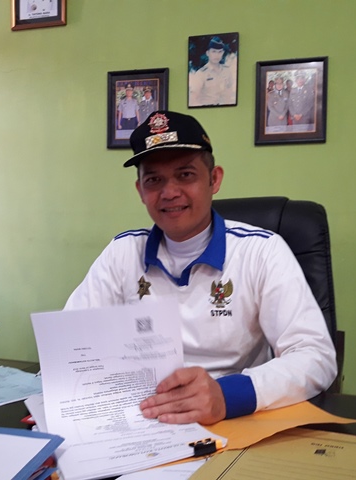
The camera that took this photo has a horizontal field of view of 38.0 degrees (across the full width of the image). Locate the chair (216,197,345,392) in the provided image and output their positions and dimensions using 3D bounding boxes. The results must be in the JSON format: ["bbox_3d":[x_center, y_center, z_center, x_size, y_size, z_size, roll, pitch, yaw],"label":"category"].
[{"bbox_3d":[0.100,0.470,1.280,0.640,1.180,0.680,1,1,21],"label":"chair"}]

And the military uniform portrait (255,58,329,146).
[{"bbox_3d":[0.454,-0.552,2.080,0.280,0.343,0.025,1,4,17],"label":"military uniform portrait"}]

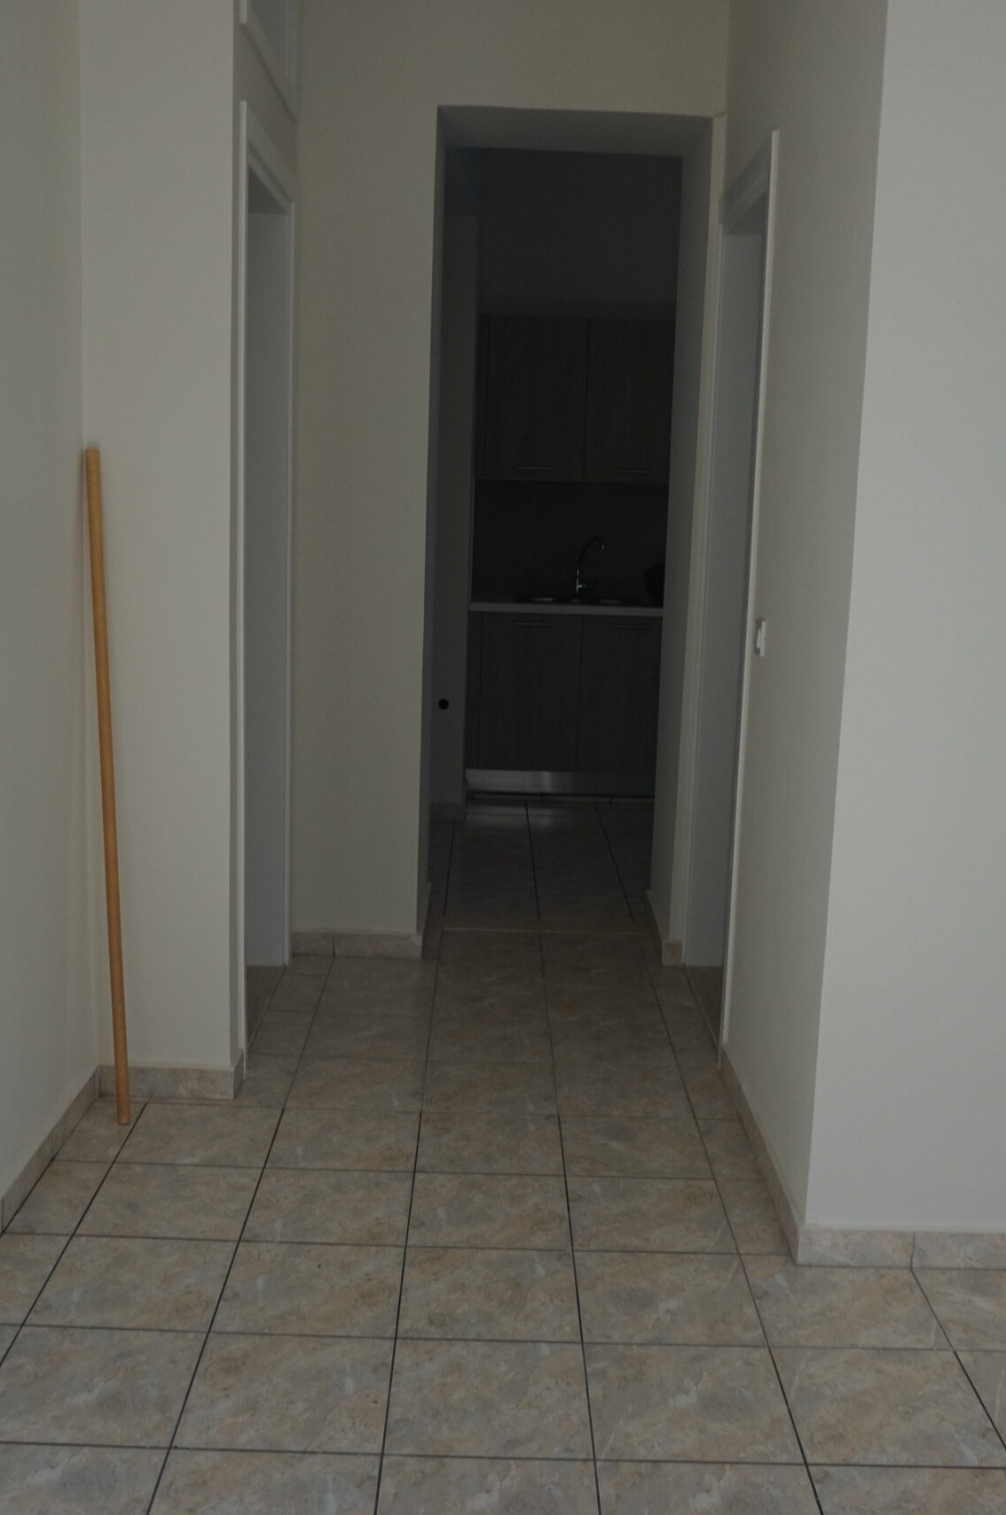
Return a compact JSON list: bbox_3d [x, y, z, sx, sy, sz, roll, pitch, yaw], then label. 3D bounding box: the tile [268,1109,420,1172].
[{"bbox_3d":[-0.359,0.881,3.492,0.327,0.010,0.327,2,10,-1],"label":"tile"}]

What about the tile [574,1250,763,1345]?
[{"bbox_3d":[0.305,1.017,2.850,0.327,0.010,0.327,2,10,-1],"label":"tile"}]

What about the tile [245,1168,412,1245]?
[{"bbox_3d":[-0.353,0.932,3.137,0.323,0.010,0.323,2,10,-1],"label":"tile"}]

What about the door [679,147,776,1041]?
[{"bbox_3d":[0.630,-0.378,3.923,0.150,2.195,0.806,2,10,-1],"label":"door"}]

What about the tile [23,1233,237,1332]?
[{"bbox_3d":[-0.684,0.985,2.837,0.327,0.010,0.327,2,10,-1],"label":"tile"}]

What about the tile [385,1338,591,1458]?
[{"bbox_3d":[-0.021,1.060,2.491,0.326,0.010,0.326,2,10,-1],"label":"tile"}]

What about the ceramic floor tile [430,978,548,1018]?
[{"bbox_3d":[-0.033,0.714,4.434,0.326,0.010,0.326,2,10,-1],"label":"ceramic floor tile"}]

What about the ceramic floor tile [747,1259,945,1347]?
[{"bbox_3d":[0.629,1.018,2.827,0.323,0.010,0.323,2,10,-1],"label":"ceramic floor tile"}]

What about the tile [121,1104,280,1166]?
[{"bbox_3d":[-0.689,0.871,3.487,0.327,0.010,0.327,2,10,-1],"label":"tile"}]

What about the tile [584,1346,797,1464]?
[{"bbox_3d":[0.288,1.002,2.350,0.307,0.011,0.307,2,10,-1],"label":"tile"}]

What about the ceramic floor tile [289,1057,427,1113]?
[{"bbox_3d":[-0.358,0.820,3.782,0.323,0.010,0.323,2,10,-1],"label":"ceramic floor tile"}]

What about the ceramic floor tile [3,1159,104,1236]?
[{"bbox_3d":[-0.920,0.920,3.159,0.134,0.010,0.327,2,10,-1],"label":"ceramic floor tile"}]

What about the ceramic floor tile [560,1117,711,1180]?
[{"bbox_3d":[0.284,0.845,3.265,0.307,0.011,0.307,2,10,-1],"label":"ceramic floor tile"}]

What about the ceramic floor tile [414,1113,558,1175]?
[{"bbox_3d":[-0.027,0.887,3.462,0.326,0.010,0.326,2,10,-1],"label":"ceramic floor tile"}]

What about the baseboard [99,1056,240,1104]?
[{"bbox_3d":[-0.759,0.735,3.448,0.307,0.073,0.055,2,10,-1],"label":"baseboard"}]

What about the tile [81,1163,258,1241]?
[{"bbox_3d":[-0.641,0.868,2.950,0.307,0.011,0.307,2,10,-1],"label":"tile"}]

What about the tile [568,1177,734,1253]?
[{"bbox_3d":[0.302,0.960,3.175,0.327,0.010,0.327,2,10,-1],"label":"tile"}]

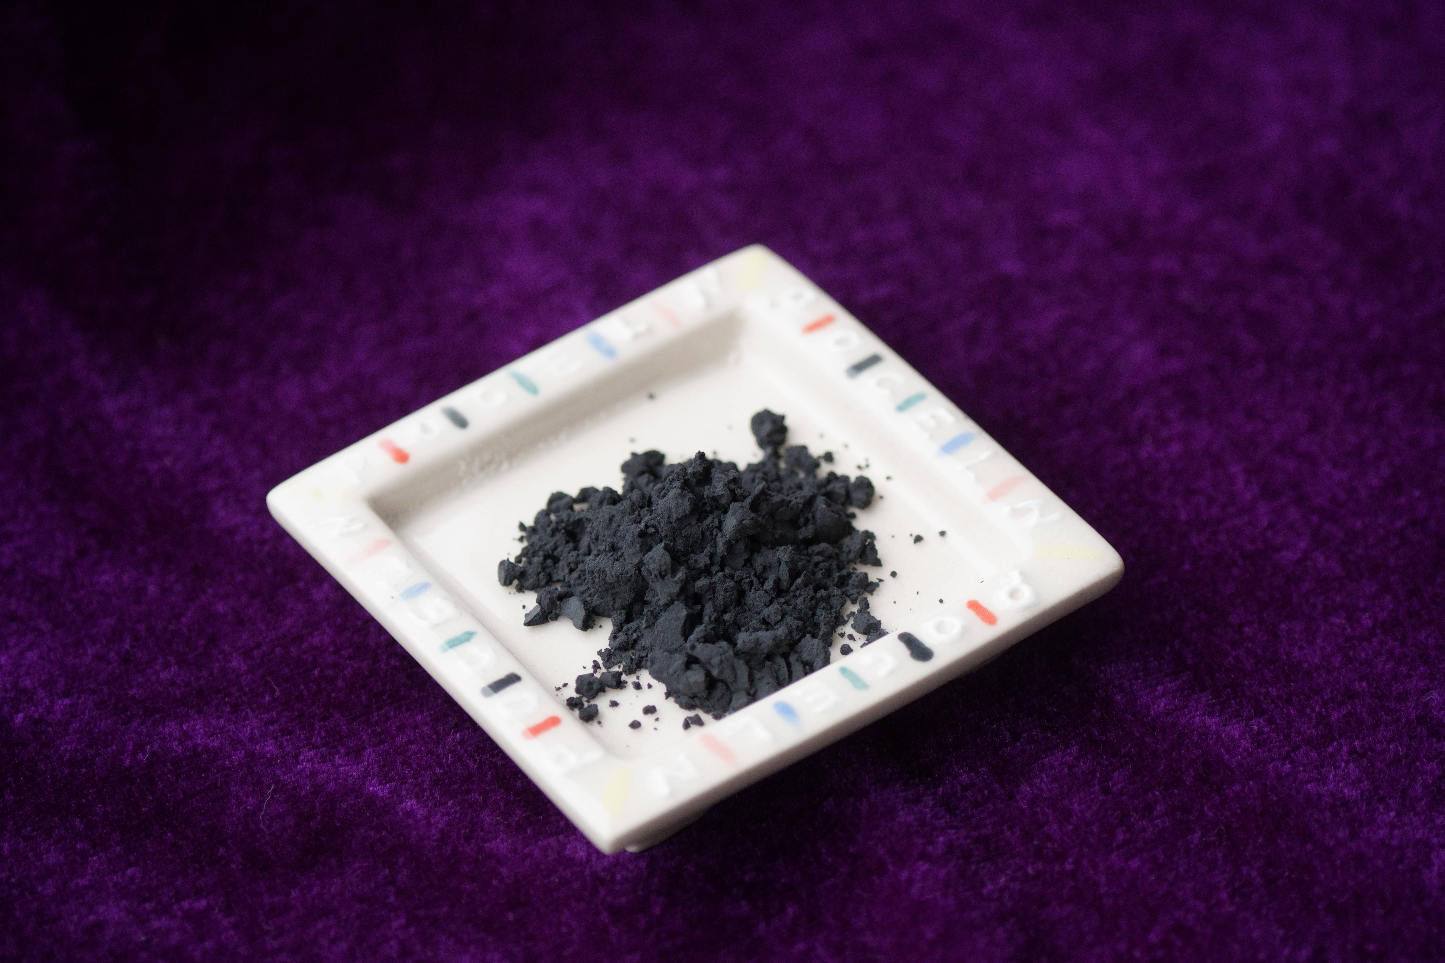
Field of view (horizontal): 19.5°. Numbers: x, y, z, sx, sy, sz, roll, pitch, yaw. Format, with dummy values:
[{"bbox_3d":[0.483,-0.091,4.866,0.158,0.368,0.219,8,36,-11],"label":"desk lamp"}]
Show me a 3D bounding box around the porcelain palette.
[{"bbox_3d":[-0.004,0.009,0.546,0.080,0.013,0.080,-27,47,-24],"label":"porcelain palette"}]

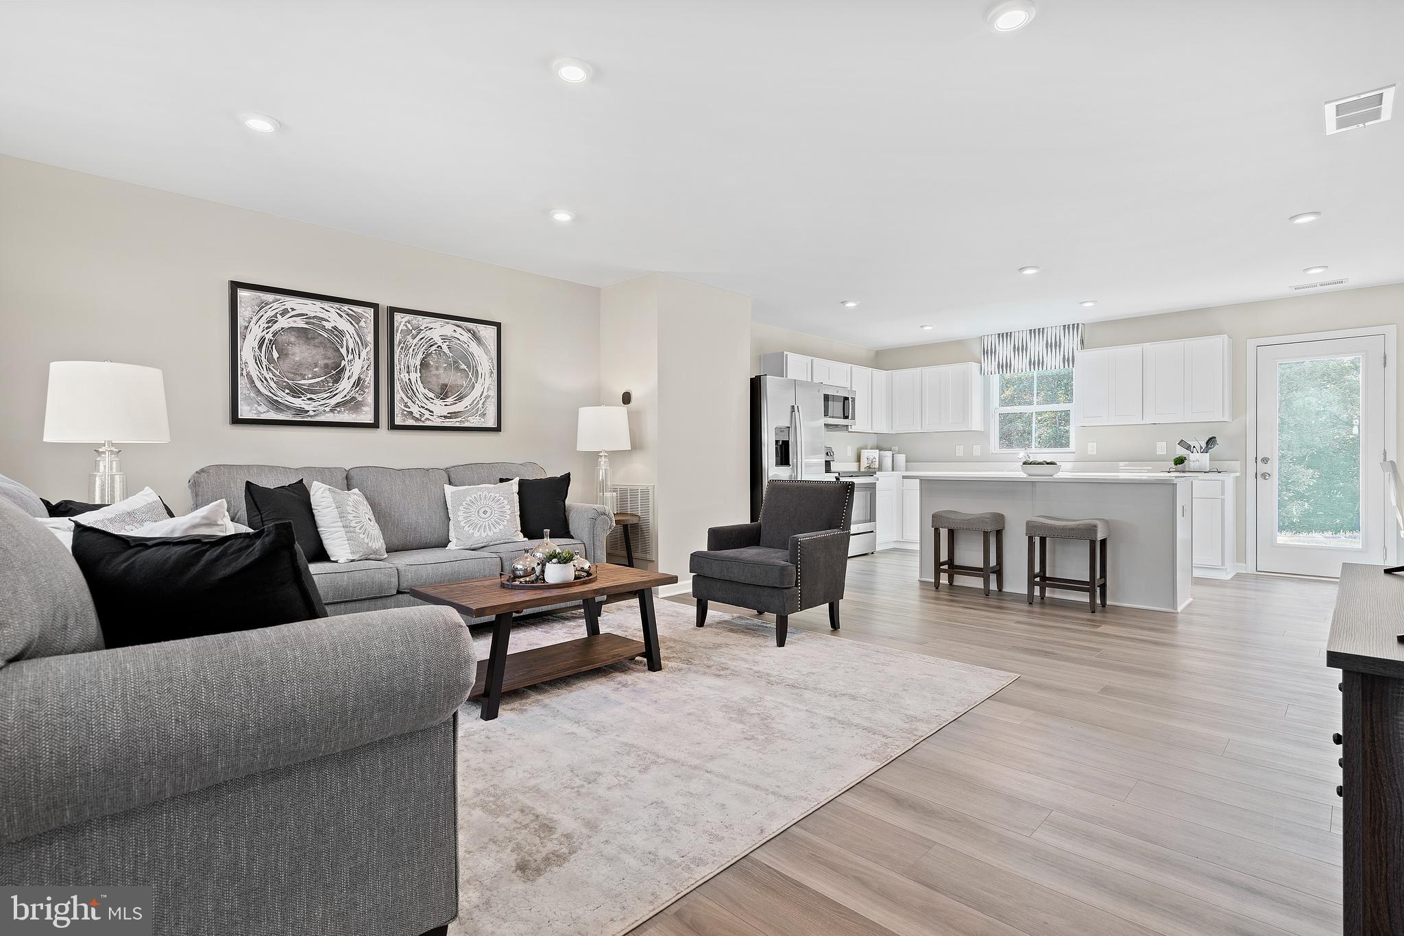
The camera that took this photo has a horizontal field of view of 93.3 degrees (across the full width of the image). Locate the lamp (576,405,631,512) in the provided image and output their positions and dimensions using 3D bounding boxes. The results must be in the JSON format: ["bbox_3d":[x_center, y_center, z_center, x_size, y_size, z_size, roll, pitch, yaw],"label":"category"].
[{"bbox_3d":[-0.744,-0.056,4.970,0.405,0.850,0.405,0,1,0],"label":"lamp"}]

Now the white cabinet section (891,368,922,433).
[{"bbox_3d":[2.601,-0.813,8.131,0.400,0.765,0.330,0,1,44],"label":"white cabinet section"}]

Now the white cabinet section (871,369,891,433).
[{"bbox_3d":[2.055,-0.811,8.181,0.330,0.765,0.360,0,1,44],"label":"white cabinet section"}]

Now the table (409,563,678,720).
[{"bbox_3d":[-0.728,0.778,3.196,1.060,0.455,0.625,-1,1,-44],"label":"table"}]

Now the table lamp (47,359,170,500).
[{"bbox_3d":[-2.513,-0.024,2.800,0.405,0.850,0.405,0,1,44],"label":"table lamp"}]

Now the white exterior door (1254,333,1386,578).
[{"bbox_3d":[5.296,-0.079,5.700,0.803,2.030,0.050,0,1,44],"label":"white exterior door"}]

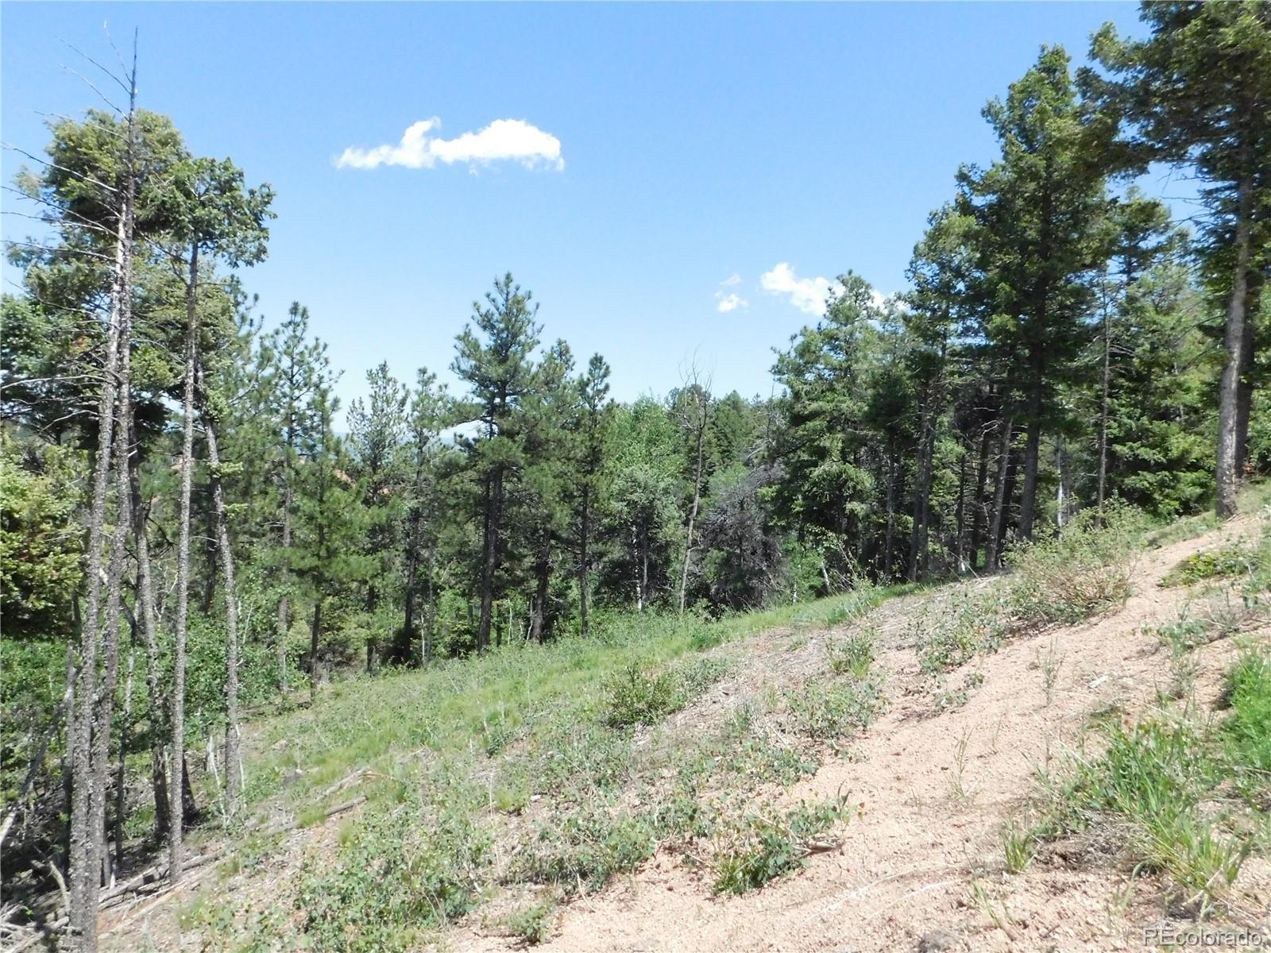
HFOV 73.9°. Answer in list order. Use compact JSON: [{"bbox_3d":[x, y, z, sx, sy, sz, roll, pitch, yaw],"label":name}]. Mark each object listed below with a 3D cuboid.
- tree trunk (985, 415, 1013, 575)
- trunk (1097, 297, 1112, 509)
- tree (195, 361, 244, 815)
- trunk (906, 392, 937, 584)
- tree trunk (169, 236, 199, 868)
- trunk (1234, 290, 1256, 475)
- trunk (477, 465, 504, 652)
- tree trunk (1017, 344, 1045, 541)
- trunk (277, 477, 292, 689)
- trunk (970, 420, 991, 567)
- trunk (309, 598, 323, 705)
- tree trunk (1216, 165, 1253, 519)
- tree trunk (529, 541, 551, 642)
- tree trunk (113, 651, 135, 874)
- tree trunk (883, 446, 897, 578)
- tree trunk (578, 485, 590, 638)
[{"bbox_3d":[7.321,0.324,16.944,0.227,3.187,0.227,5,2,23],"label":"tree trunk"},{"bbox_3d":[10.497,-1.613,18.916,0.121,4.771,0.121,3,2,29],"label":"trunk"},{"bbox_3d":[-5.035,1.370,10.201,0.276,5.519,0.179,-4,2,-27],"label":"tree"},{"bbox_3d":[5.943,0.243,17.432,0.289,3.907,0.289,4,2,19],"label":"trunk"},{"bbox_3d":[-3.898,0.798,7.299,0.120,5.593,0.108,2,2,-28],"label":"tree trunk"},{"bbox_3d":[12.243,-1.933,16.932,0.279,3.770,0.251,3,3,36],"label":"trunk"},{"bbox_3d":[-4.275,2.426,24.900,0.439,5.543,0.351,4,2,-9],"label":"trunk"},{"bbox_3d":[8.865,-0.714,18.922,0.356,4.322,0.320,5,2,25],"label":"tree trunk"},{"bbox_3d":[-8.860,2.705,21.406,0.218,5.392,0.218,2,2,-22],"label":"trunk"},{"bbox_3d":[8.553,0.498,20.934,0.246,3.681,0.222,5,2,22],"label":"trunk"},{"bbox_3d":[-8.121,4.455,21.450,0.202,2.751,0.202,3,2,-20],"label":"trunk"},{"bbox_3d":[10.229,-2.262,14.394,0.331,6.013,0.331,3,2,35],"label":"tree trunk"},{"bbox_3d":[-2.521,3.052,22.453,0.271,2.716,0.271,3,2,-6],"label":"tree trunk"},{"bbox_3d":[-4.941,2.749,8.160,0.096,2.213,0.086,3,2,-30],"label":"tree trunk"},{"bbox_3d":[5.575,0.785,18.449,0.164,2.891,0.164,2,2,17],"label":"tree trunk"},{"bbox_3d":[-1.322,2.211,21.930,0.176,3.987,0.176,1,2,-3],"label":"tree trunk"}]

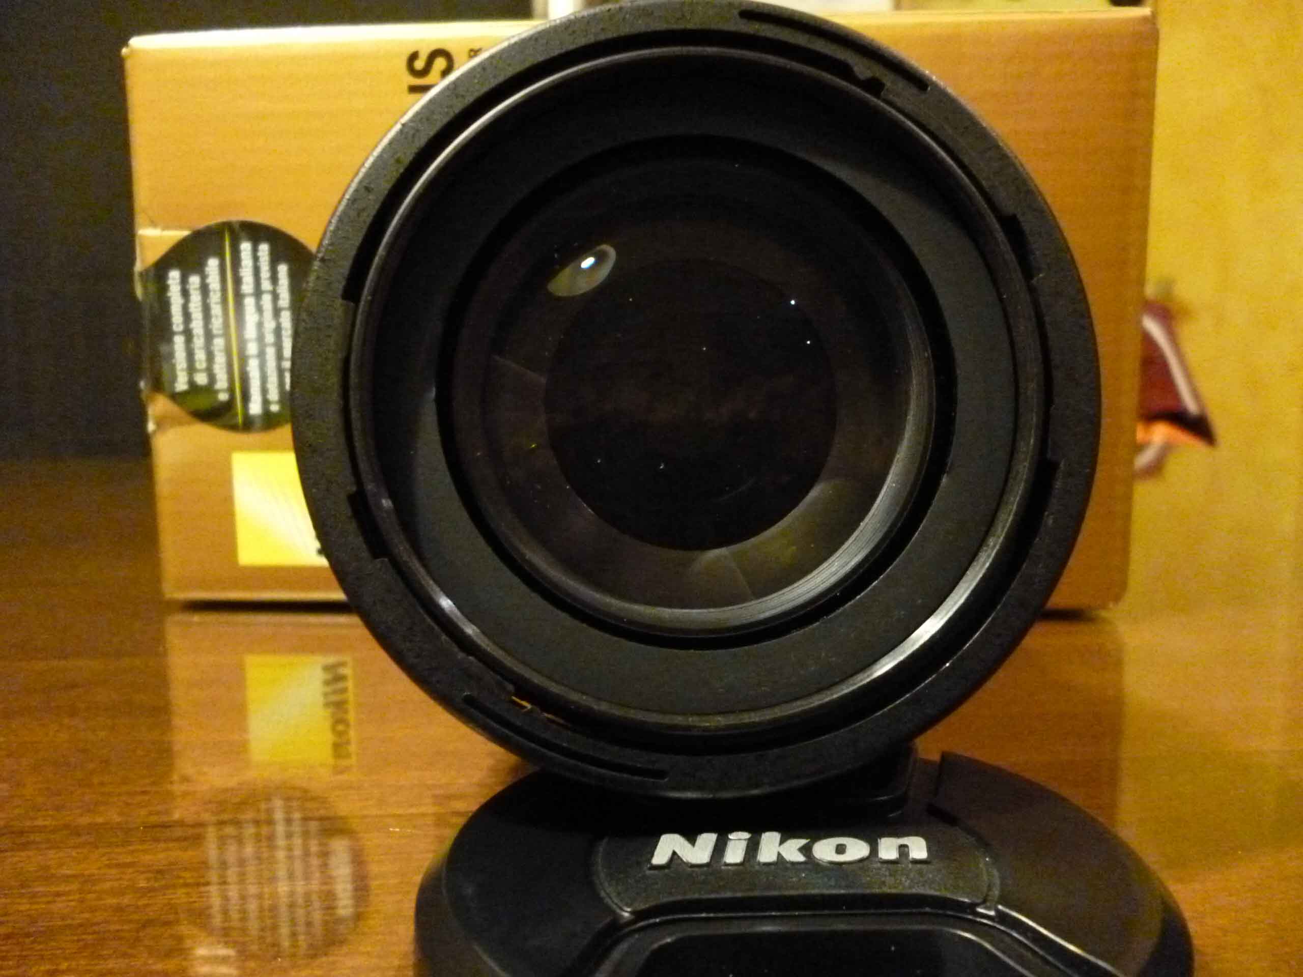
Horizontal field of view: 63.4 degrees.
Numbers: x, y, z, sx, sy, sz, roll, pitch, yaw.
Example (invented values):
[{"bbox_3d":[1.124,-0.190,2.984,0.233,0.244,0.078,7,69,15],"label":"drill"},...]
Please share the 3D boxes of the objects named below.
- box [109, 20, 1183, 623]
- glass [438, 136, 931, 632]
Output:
[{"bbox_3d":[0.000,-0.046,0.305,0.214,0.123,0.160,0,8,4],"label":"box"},{"bbox_3d":[0.004,-0.011,0.118,0.053,0.053,0.015,0,8,0],"label":"glass"}]

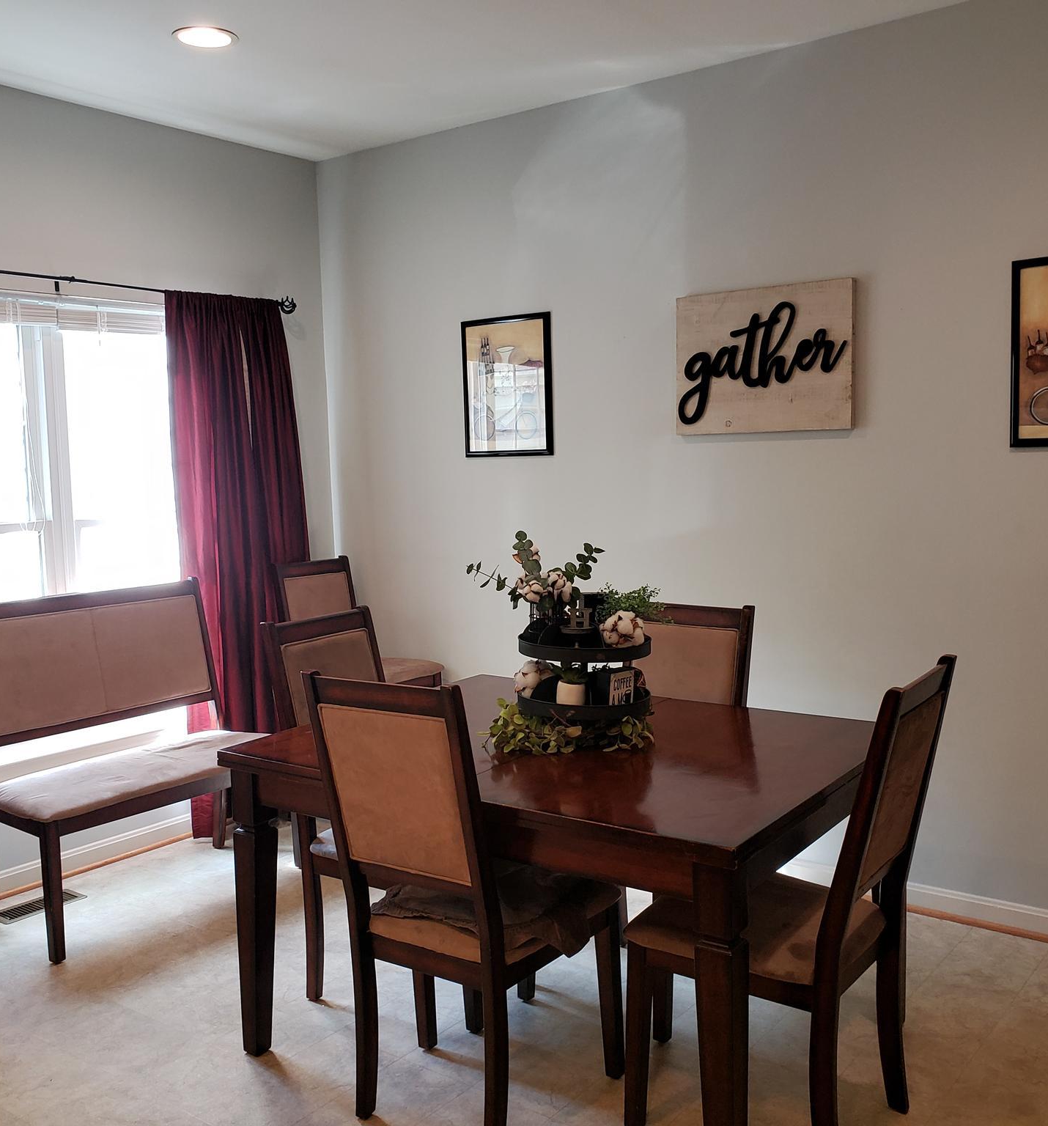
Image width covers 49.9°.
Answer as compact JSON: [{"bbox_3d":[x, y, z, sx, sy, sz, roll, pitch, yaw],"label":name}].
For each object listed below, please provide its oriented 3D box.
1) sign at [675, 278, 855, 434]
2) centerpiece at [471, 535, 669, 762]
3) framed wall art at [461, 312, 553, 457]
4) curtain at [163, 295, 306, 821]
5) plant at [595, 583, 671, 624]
[{"bbox_3d":[0.788,-0.661,3.703,0.620,0.463,0.038,3,7,37],"label":"sign"},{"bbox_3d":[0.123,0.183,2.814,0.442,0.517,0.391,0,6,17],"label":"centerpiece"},{"bbox_3d":[-0.059,-0.676,4.343,0.424,0.526,0.025,3,7,37],"label":"framed wall art"},{"bbox_3d":[-1.111,0.006,4.578,0.130,2.107,0.662,3,7,38],"label":"curtain"},{"bbox_3d":[0.268,0.114,2.829,0.181,0.141,0.161,0,6,12],"label":"plant"}]

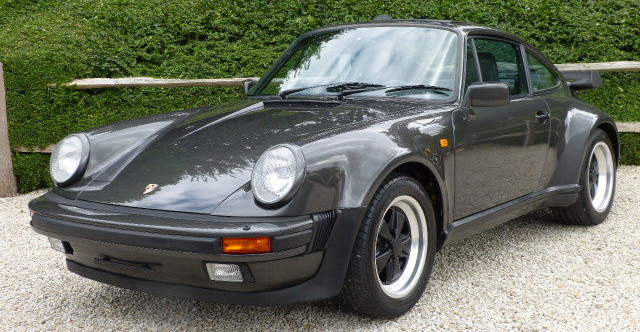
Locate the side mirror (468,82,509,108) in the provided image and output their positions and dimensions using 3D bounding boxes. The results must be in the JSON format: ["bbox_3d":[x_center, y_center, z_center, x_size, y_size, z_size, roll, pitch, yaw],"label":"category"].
[{"bbox_3d":[0.857,-0.359,4.560,0.200,0.120,0.100,2,8,25],"label":"side mirror"}]

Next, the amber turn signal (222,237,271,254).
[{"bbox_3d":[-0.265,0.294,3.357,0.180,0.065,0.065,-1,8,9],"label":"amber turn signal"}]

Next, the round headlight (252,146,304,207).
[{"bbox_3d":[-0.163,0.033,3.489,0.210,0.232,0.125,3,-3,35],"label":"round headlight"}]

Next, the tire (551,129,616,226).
[{"bbox_3d":[1.668,0.057,5.746,0.250,0.630,0.630,4,9,37],"label":"tire"}]

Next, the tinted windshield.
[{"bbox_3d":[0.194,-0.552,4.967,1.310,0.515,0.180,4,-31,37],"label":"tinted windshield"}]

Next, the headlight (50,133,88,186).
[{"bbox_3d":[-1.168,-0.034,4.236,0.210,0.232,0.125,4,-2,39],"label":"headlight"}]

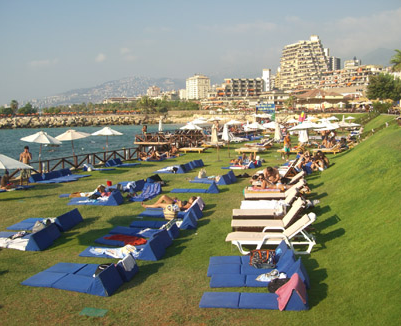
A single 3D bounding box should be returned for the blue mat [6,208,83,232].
[{"bbox_3d":[-4.756,1.703,14.603,1.930,0.412,1.255,1,7,14],"label":"blue mat"}]

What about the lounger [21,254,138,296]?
[{"bbox_3d":[-2.311,2.054,9.330,1.850,0.420,1.330,2,7,16],"label":"lounger"}]

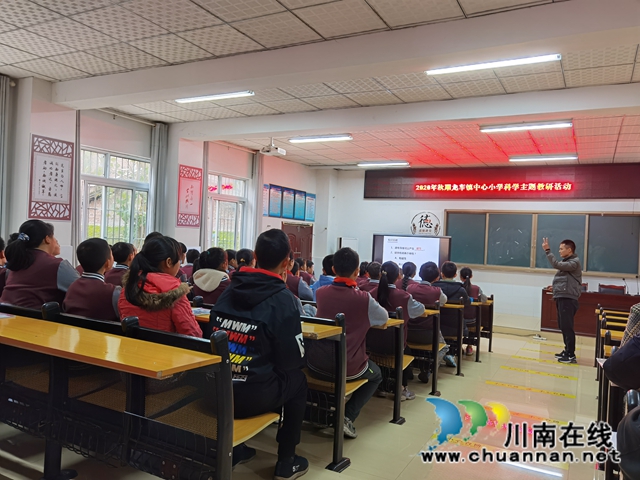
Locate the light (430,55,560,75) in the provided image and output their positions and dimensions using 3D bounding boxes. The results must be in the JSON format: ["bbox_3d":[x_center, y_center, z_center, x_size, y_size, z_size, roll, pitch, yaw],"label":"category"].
[{"bbox_3d":[1.547,-1.629,4.592,1.210,0.085,0.110,3,1,29],"label":"light"}]

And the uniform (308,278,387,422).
[{"bbox_3d":[0.193,0.691,3.009,0.460,0.930,0.610,3,1,29],"label":"uniform"}]

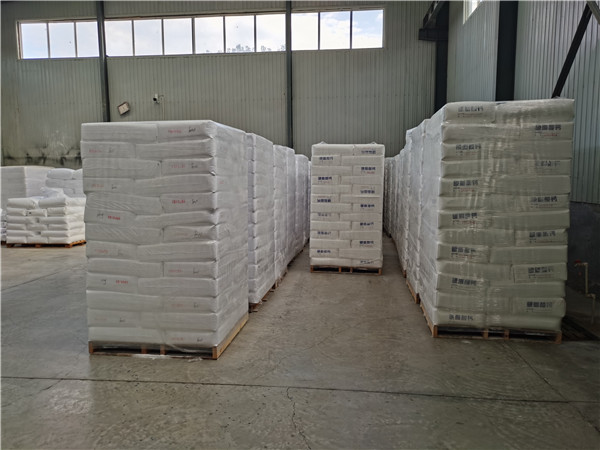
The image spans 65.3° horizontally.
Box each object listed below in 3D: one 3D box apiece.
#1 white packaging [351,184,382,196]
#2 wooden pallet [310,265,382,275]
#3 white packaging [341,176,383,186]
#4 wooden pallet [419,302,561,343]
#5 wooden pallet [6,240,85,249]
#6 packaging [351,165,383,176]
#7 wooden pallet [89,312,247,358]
[{"bbox_3d":[1.126,-0.575,7.754,0.475,0.174,0.660,1,6,10],"label":"white packaging"},{"bbox_3d":[0.847,0.684,8.188,1.163,0.116,1.151,1,6,10],"label":"wooden pallet"},{"bbox_3d":[1.021,-0.721,7.676,0.657,0.153,0.500,1,6,10],"label":"white packaging"},{"bbox_3d":[1.960,0.995,5.030,1.163,0.116,1.151,1,6,9],"label":"wooden pallet"},{"bbox_3d":[-5.855,0.420,11.137,1.499,0.096,1.160,0,6,2],"label":"wooden pallet"},{"bbox_3d":[1.131,-0.886,7.722,0.477,0.173,0.660,1,6,10],"label":"packaging"},{"bbox_3d":[-1.219,1.041,4.653,1.163,0.116,1.151,1,6,7],"label":"wooden pallet"}]

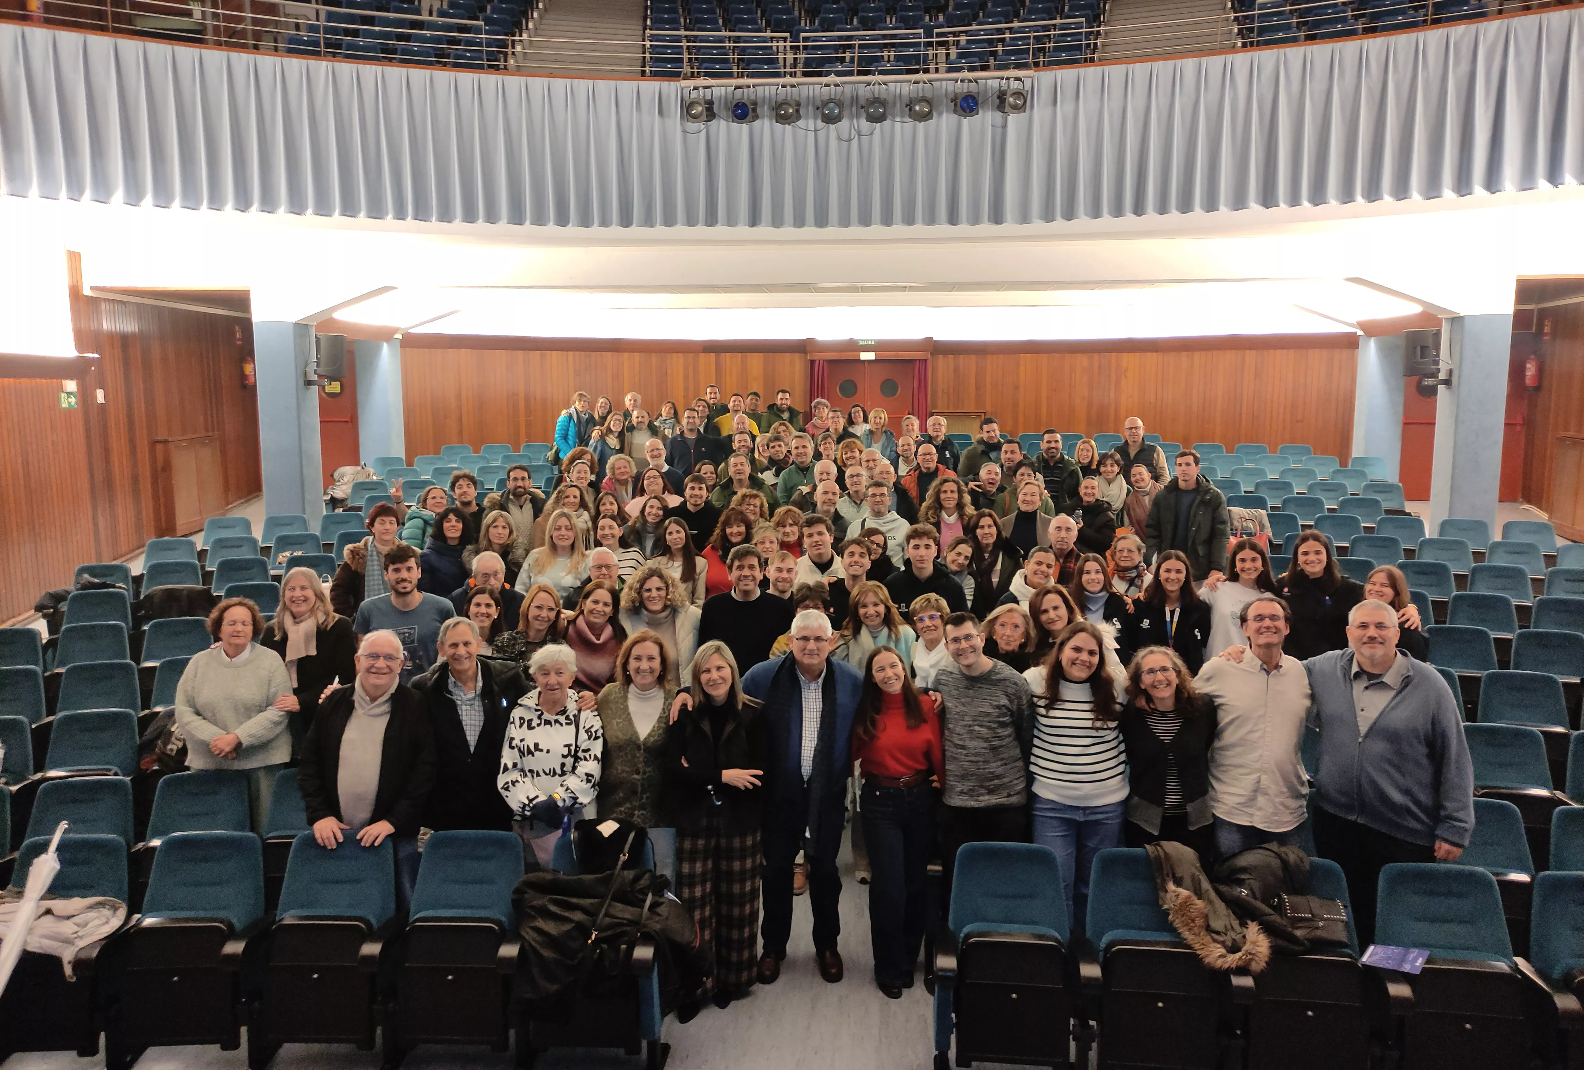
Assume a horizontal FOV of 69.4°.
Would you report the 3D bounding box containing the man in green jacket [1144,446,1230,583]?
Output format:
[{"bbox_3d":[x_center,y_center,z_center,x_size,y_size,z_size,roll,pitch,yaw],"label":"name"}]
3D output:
[{"bbox_3d":[3.461,0.172,10.173,0.700,1.839,0.380,2,8,14],"label":"man in green jacket"}]

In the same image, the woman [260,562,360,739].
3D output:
[{"bbox_3d":[-2.505,1.003,5.947,0.530,1.690,0.350,-3,8,-20],"label":"woman"}]

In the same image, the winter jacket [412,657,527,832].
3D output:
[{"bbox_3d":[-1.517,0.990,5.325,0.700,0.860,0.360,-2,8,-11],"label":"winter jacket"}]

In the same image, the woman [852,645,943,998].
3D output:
[{"bbox_3d":[0.467,1.277,5.116,0.460,1.600,0.330,0,7,3],"label":"woman"}]

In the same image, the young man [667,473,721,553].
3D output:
[{"bbox_3d":[-0.775,0.385,9.129,0.520,1.750,0.340,0,8,-3],"label":"young man"}]

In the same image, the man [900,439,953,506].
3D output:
[{"bbox_3d":[1.308,0.011,11.069,0.550,1.779,0.360,1,8,5],"label":"man"}]

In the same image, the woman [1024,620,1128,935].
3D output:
[{"bbox_3d":[1.245,1.225,5.119,0.500,1.709,0.330,1,8,12],"label":"woman"}]

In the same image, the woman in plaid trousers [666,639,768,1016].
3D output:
[{"bbox_3d":[-0.321,1.284,4.997,0.450,1.687,0.340,0,8,-2],"label":"woman in plaid trousers"}]

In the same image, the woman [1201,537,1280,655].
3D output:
[{"bbox_3d":[2.585,0.864,6.577,0.520,1.700,0.320,2,7,19],"label":"woman"}]

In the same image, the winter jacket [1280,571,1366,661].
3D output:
[{"bbox_3d":[2.999,0.550,6.498,0.560,0.700,0.340,3,8,21],"label":"winter jacket"}]

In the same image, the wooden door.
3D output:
[{"bbox_3d":[1.299,-1.829,18.621,1.500,2.040,0.080,1,8,6],"label":"wooden door"}]

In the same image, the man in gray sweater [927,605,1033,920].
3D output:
[{"bbox_3d":[0.878,1.211,5.253,0.530,1.760,0.340,1,8,8],"label":"man in gray sweater"}]

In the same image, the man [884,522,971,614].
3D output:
[{"bbox_3d":[0.773,0.828,6.675,0.520,1.801,0.320,1,8,6],"label":"man"}]

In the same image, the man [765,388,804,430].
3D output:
[{"bbox_3d":[-0.114,-0.909,14.095,0.520,1.750,0.340,0,7,-2],"label":"man"}]

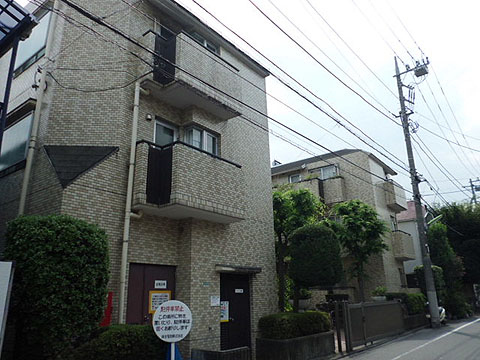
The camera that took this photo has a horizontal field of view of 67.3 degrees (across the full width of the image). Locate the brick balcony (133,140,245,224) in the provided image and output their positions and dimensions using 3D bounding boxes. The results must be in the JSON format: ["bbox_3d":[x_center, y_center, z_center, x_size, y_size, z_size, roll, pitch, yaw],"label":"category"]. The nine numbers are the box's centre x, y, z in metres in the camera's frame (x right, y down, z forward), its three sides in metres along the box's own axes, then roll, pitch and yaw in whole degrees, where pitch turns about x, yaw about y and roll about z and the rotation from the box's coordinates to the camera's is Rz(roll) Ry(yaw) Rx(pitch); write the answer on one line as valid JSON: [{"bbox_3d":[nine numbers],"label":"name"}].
[{"bbox_3d":[-1.156,0.125,7.895,1.143,1.300,2.551,-16,-23,37],"label":"brick balcony"}]

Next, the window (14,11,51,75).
[{"bbox_3d":[-5.094,-3.282,8.825,1.759,1.339,0.120,-15,-22,36],"label":"window"}]

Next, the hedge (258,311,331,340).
[{"bbox_3d":[1.389,3.683,9.260,0.850,0.550,2.600,-15,-22,36],"label":"hedge"}]

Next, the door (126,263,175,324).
[{"bbox_3d":[-1.724,2.715,7.018,0.070,2.050,1.152,-15,-22,36],"label":"door"}]

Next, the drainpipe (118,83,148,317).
[{"bbox_3d":[-1.997,0.642,6.789,0.172,5.782,0.311,-15,-22,36],"label":"drainpipe"}]

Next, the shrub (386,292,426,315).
[{"bbox_3d":[7.754,5.774,16.753,0.900,0.900,2.900,-15,-22,36],"label":"shrub"}]

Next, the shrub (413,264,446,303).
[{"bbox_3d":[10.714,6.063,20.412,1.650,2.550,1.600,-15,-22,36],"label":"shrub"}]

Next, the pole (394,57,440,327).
[{"bbox_3d":[9.331,-0.327,17.898,2.350,14.260,0.750,-15,-22,36],"label":"pole"}]

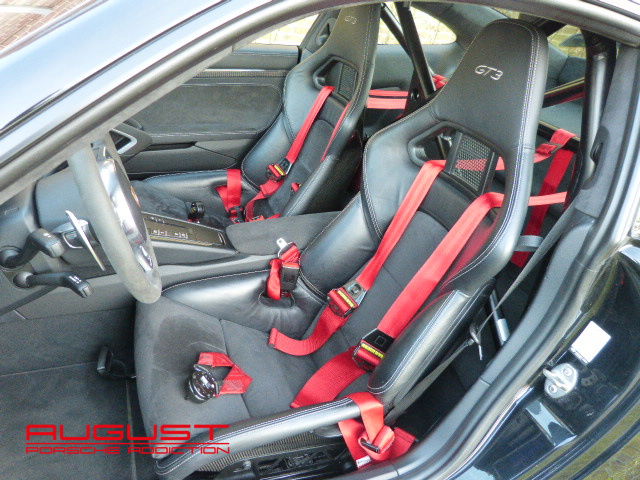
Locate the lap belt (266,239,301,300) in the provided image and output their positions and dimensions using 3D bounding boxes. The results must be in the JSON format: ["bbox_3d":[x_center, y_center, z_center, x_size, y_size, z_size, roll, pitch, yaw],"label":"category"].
[{"bbox_3d":[-0.108,0.088,1.254,0.085,0.175,0.065,-7,33,-19],"label":"lap belt"}]

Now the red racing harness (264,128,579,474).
[{"bbox_3d":[0.302,0.090,1.094,0.800,0.620,0.480,-7,33,-19],"label":"red racing harness"}]

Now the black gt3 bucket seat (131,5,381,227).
[{"bbox_3d":[-0.239,-0.369,1.598,0.830,0.940,0.530,-7,33,-19],"label":"black gt3 bucket seat"}]

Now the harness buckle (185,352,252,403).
[{"bbox_3d":[-0.257,0.333,1.153,0.150,0.055,0.125,-11,36,-18],"label":"harness buckle"}]

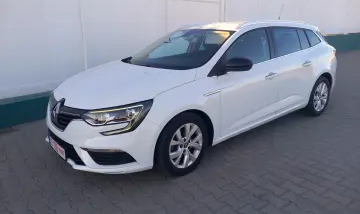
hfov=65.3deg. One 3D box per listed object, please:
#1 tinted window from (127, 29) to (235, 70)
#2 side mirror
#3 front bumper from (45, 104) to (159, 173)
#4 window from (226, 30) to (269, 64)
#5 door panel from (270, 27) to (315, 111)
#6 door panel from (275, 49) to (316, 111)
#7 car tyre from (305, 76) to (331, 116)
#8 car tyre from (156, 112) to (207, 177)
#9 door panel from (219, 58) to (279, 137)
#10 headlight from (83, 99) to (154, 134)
[{"bbox_3d":[0.049,-0.753,3.491,0.860,0.130,1.360,-43,35,-25],"label":"tinted window"},{"bbox_3d":[0.591,-0.411,2.787,0.160,0.145,0.210,-14,19,-38],"label":"side mirror"},{"bbox_3d":[-0.955,0.180,2.857,0.620,0.550,1.780,-14,19,-38],"label":"front bumper"},{"bbox_3d":[0.752,-0.673,3.116,0.950,0.400,0.080,-14,-7,-38],"label":"window"},{"bbox_3d":[1.518,-0.536,3.767,1.020,1.050,0.260,-14,19,-38],"label":"door panel"},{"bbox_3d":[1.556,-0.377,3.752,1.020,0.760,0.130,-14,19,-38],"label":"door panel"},{"bbox_3d":[2.097,-0.161,4.337,0.632,0.632,0.210,-14,19,-38],"label":"car tyre"},{"bbox_3d":[0.013,0.352,2.678,0.632,0.632,0.210,-14,19,-38],"label":"car tyre"},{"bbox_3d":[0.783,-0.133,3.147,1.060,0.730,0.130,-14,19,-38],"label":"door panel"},{"bbox_3d":[-0.540,0.078,2.404,0.460,0.270,0.470,-14,19,-38],"label":"headlight"}]

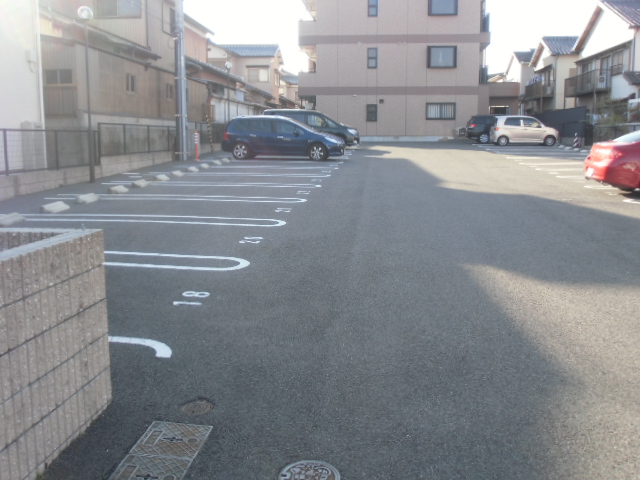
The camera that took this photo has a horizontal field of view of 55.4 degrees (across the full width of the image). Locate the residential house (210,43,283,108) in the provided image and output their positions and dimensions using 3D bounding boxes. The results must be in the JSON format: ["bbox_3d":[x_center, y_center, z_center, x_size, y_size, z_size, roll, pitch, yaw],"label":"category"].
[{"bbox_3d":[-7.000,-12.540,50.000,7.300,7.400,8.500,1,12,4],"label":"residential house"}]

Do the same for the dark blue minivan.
[{"bbox_3d":[-1.300,-3.645,21.780,4.420,1.550,1.757,2,12,6],"label":"dark blue minivan"}]

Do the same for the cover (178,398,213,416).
[{"bbox_3d":[-0.692,0.958,3.473,0.200,0.020,0.200,2,12,6],"label":"cover"}]

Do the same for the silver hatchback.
[{"bbox_3d":[11.080,-5.867,33.000,3.500,1.540,1.580,2,12,6],"label":"silver hatchback"}]

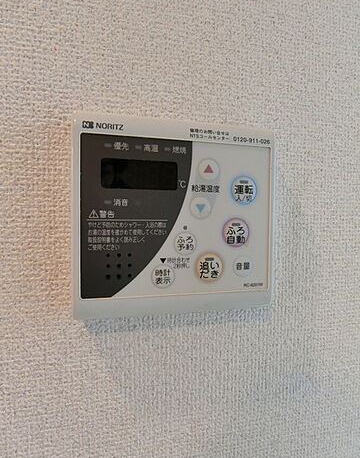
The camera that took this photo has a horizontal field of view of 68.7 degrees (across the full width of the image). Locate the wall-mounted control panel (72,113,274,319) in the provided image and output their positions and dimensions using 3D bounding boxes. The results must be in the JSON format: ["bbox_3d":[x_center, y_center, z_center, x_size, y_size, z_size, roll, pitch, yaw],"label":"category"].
[{"bbox_3d":[-0.001,-0.007,0.173,0.128,0.120,0.019,0,1,-12],"label":"wall-mounted control panel"}]

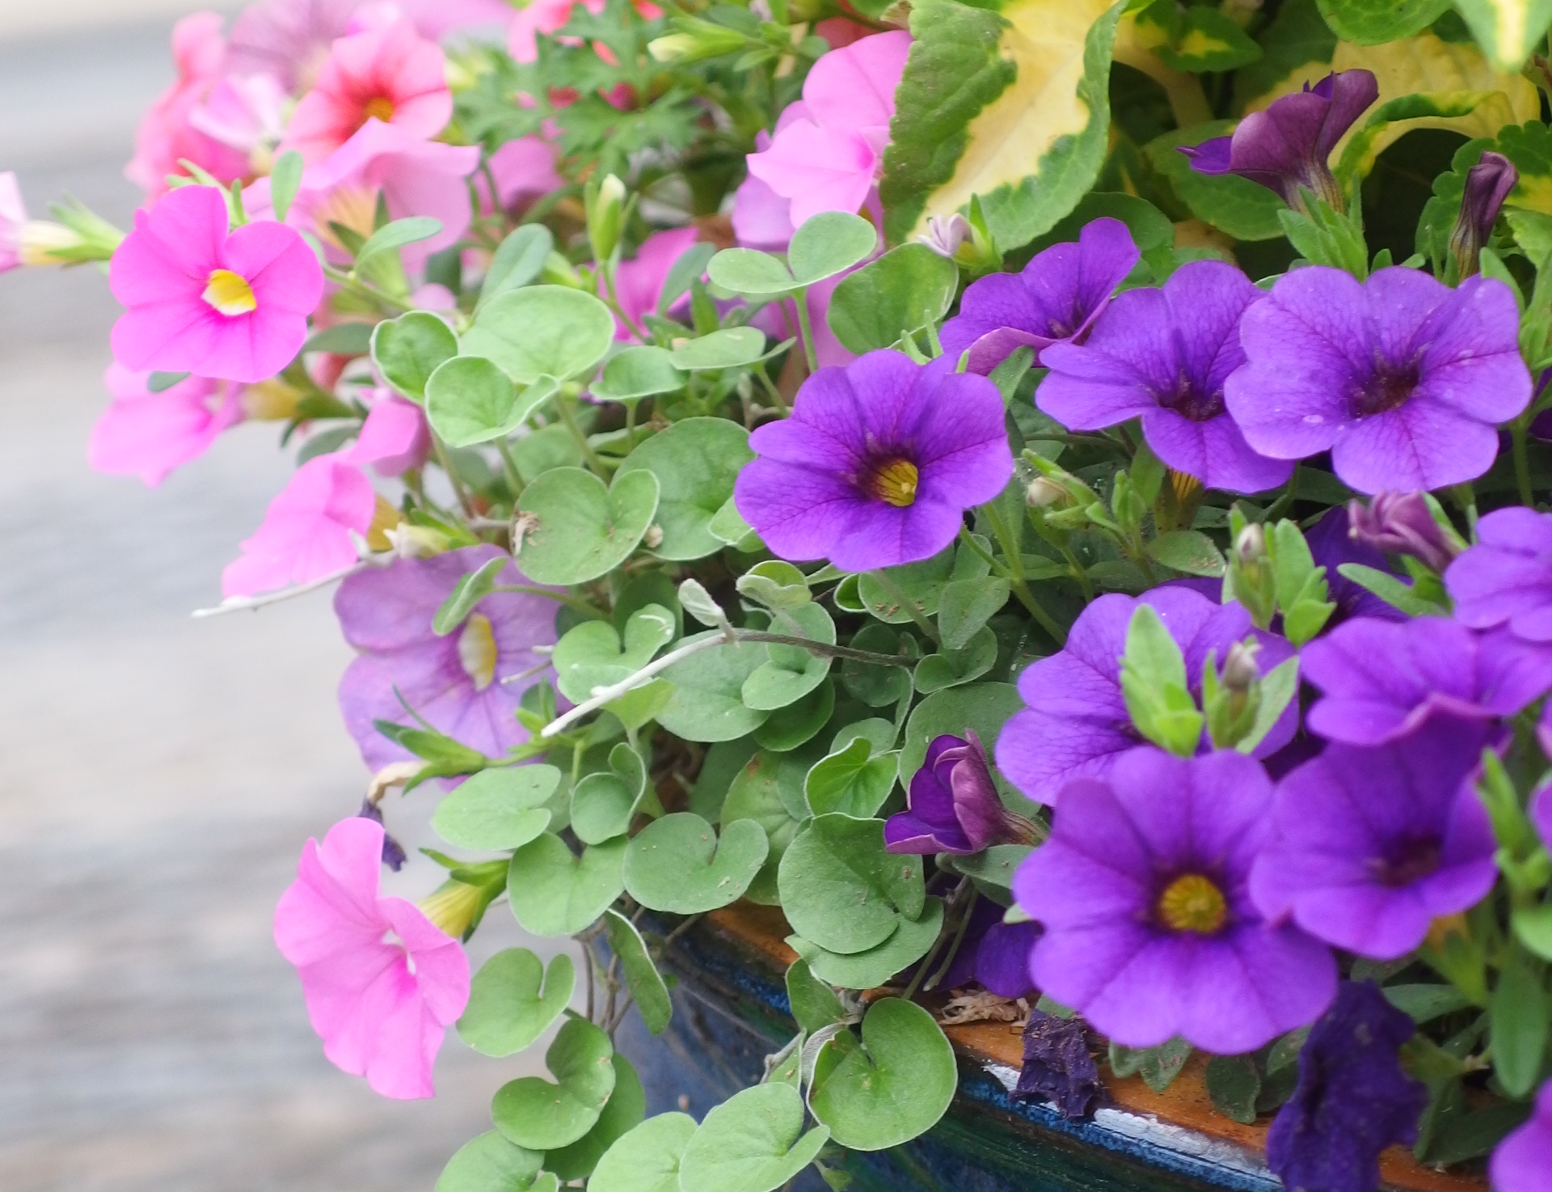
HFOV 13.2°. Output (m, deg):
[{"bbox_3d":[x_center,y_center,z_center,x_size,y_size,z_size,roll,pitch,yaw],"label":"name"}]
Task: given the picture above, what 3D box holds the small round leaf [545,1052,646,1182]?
[{"bbox_3d":[-0.026,0.070,0.900,0.018,0.018,0.005,4,-12,-5],"label":"small round leaf"}]

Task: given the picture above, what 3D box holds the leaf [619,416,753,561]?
[{"bbox_3d":[-0.011,-0.014,0.845,0.018,0.018,0.005,-34,-10,-17],"label":"leaf"}]

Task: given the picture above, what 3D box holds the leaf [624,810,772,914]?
[{"bbox_3d":[-0.011,0.036,0.890,0.020,0.005,0.017,7,54,5],"label":"leaf"}]

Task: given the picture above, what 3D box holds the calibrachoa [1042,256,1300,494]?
[{"bbox_3d":[0.046,-0.026,0.790,0.031,0.017,0.029,5,57,9],"label":"calibrachoa"}]

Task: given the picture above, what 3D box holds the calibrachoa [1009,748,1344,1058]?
[{"bbox_3d":[0.045,0.034,0.745,0.035,0.033,0.018,3,-11,2],"label":"calibrachoa"}]

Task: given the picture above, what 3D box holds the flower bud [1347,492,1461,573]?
[{"bbox_3d":[0.071,-0.007,0.755,0.013,0.007,0.007,23,0,-17],"label":"flower bud"}]

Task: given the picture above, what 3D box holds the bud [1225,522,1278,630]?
[{"bbox_3d":[0.054,-0.002,0.760,0.006,0.012,0.006,-2,14,0],"label":"bud"}]

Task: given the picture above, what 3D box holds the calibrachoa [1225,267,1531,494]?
[{"bbox_3d":[0.068,-0.022,0.758,0.034,0.015,0.031,6,54,8],"label":"calibrachoa"}]

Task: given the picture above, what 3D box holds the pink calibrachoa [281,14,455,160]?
[{"bbox_3d":[-0.061,-0.071,1.007,0.025,0.026,0.019,5,-21,-1],"label":"pink calibrachoa"}]

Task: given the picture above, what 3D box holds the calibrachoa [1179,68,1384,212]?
[{"bbox_3d":[0.061,-0.055,0.810,0.025,0.015,0.022,-11,-14,-33],"label":"calibrachoa"}]

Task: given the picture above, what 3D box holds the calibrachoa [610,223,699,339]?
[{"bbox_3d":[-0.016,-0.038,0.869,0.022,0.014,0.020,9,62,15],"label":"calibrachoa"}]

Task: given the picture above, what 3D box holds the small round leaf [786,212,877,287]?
[{"bbox_3d":[0.007,-0.045,0.860,0.013,0.004,0.011,-34,48,-6],"label":"small round leaf"}]

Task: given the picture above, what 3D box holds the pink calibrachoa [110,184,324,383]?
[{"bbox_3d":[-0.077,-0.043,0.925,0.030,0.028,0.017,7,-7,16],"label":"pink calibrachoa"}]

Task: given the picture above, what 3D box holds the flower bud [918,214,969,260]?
[{"bbox_3d":[0.021,-0.044,0.825,0.006,0.005,0.005,22,0,-24],"label":"flower bud"}]

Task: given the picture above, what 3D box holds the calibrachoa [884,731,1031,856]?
[{"bbox_3d":[0.021,0.023,0.775,0.018,0.015,0.015,13,16,-27],"label":"calibrachoa"}]

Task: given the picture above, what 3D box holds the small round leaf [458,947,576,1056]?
[{"bbox_3d":[-0.032,0.051,0.840,0.015,0.015,0.004,10,-23,24],"label":"small round leaf"}]

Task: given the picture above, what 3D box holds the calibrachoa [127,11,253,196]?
[{"bbox_3d":[-0.080,-0.067,0.920,0.012,0.025,0.025,11,9,-35],"label":"calibrachoa"}]

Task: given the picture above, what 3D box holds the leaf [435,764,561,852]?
[{"bbox_3d":[-0.035,0.027,0.840,0.017,0.004,0.016,3,41,13],"label":"leaf"}]

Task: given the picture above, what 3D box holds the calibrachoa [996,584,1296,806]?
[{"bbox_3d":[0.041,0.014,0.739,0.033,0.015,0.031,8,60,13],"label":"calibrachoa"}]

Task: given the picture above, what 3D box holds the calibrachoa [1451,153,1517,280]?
[{"bbox_3d":[0.085,-0.045,0.800,0.007,0.015,0.007,18,6,0],"label":"calibrachoa"}]

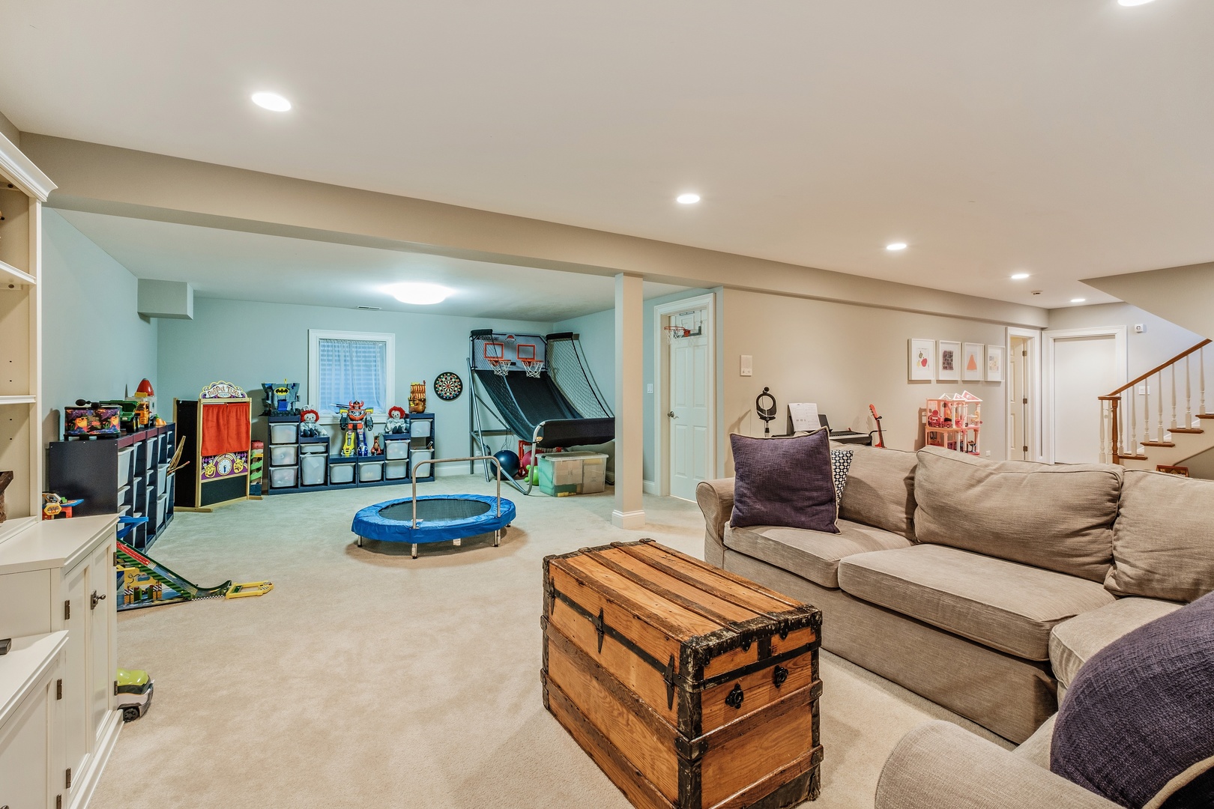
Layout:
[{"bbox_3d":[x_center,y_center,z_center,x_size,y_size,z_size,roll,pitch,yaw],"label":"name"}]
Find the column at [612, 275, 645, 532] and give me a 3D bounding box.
[{"bbox_3d":[0.196,-0.033,4.504,0.230,2.210,0.170,-1,1,-29],"label":"column"}]

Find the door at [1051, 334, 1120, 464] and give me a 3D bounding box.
[{"bbox_3d":[7.560,-0.040,8.020,0.050,2.030,0.760,-1,1,-32],"label":"door"}]

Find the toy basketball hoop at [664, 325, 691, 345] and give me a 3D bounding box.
[{"bbox_3d":[0.765,-0.757,5.500,0.280,0.205,0.230,-1,1,-34],"label":"toy basketball hoop"}]

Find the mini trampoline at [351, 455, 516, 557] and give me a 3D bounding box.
[{"bbox_3d":[-1.370,0.736,4.140,1.250,0.690,1.250,-1,2,-33],"label":"mini trampoline"}]

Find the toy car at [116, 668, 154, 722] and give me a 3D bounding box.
[{"bbox_3d":[-1.875,1.086,1.872,0.265,0.157,0.165,-1,1,-34],"label":"toy car"}]

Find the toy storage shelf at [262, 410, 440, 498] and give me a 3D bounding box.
[{"bbox_3d":[-3.260,0.594,6.590,1.890,0.910,0.440,-1,1,-29],"label":"toy storage shelf"}]

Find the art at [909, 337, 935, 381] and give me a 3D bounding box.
[{"bbox_3d":[4.070,-0.576,6.520,0.530,0.525,0.035,-1,1,-29],"label":"art"}]

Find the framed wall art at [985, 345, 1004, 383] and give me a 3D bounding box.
[{"bbox_3d":[5.700,-0.600,7.400,0.520,0.525,0.035,-1,1,-29],"label":"framed wall art"}]

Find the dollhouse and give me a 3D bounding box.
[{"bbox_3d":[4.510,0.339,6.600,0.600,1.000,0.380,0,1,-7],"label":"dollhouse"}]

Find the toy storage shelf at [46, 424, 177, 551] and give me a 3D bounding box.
[{"bbox_3d":[-3.705,0.660,3.896,0.310,0.910,2.190,-1,1,-34],"label":"toy storage shelf"}]

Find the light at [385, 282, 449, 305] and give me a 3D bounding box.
[{"bbox_3d":[-1.980,-1.125,5.320,0.620,0.140,0.620,-1,1,-29],"label":"light"}]

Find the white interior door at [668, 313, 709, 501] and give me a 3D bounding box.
[{"bbox_3d":[0.900,0.022,5.490,0.050,2.035,0.690,-1,1,-32],"label":"white interior door"}]

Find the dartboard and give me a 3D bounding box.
[{"bbox_3d":[-2.215,-0.252,7.060,0.415,0.415,0.040,-1,1,-29],"label":"dartboard"}]

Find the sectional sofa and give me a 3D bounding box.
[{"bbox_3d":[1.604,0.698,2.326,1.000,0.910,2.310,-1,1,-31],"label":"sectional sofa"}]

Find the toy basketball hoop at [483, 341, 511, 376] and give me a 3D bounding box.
[{"bbox_3d":[-1.574,-0.664,7.300,0.310,0.480,0.330,-1,1,-27],"label":"toy basketball hoop"}]

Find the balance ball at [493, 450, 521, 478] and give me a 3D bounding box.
[{"bbox_3d":[-1.364,0.816,6.800,0.395,0.395,0.395,0,1,0],"label":"balance ball"}]

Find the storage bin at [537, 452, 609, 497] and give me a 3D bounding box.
[{"bbox_3d":[-0.410,0.846,6.120,0.710,0.430,0.460,-1,1,-30],"label":"storage bin"}]

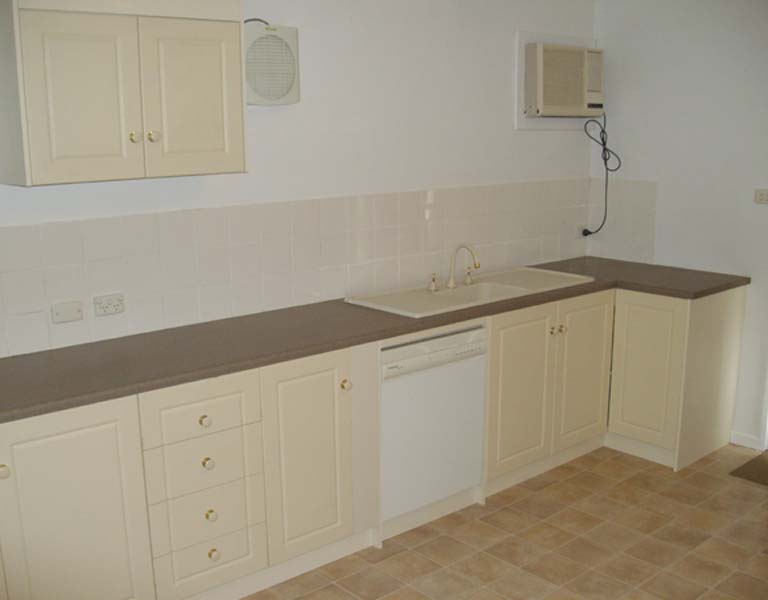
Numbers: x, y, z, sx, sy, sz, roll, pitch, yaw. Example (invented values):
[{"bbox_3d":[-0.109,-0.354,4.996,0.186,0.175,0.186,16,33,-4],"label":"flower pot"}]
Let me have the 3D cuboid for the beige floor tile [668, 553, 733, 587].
[{"bbox_3d":[1.212,1.039,3.191,0.192,0.010,0.185,-10,15,-41],"label":"beige floor tile"}]

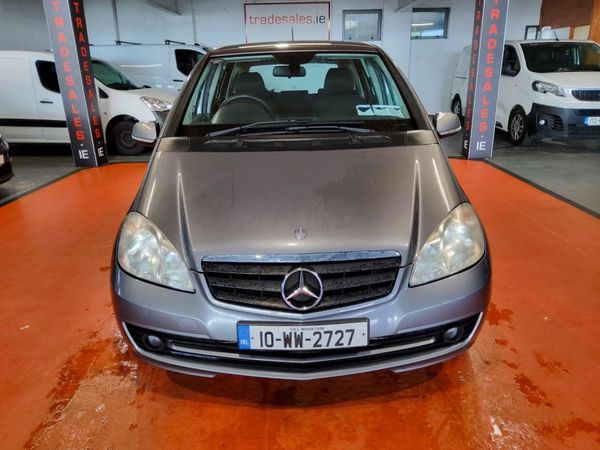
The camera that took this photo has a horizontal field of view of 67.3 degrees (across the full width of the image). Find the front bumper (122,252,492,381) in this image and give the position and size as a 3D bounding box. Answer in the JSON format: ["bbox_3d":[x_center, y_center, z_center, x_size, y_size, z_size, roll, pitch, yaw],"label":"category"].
[{"bbox_3d":[0.010,0.358,2.016,1.740,0.410,0.480,-2,19,0],"label":"front bumper"}]

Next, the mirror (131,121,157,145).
[{"bbox_3d":[-0.944,-0.570,2.797,0.190,0.160,0.130,-2,19,0],"label":"mirror"}]

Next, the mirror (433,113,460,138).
[{"bbox_3d":[0.900,-0.626,2.798,0.190,0.160,0.130,-2,19,0],"label":"mirror"}]

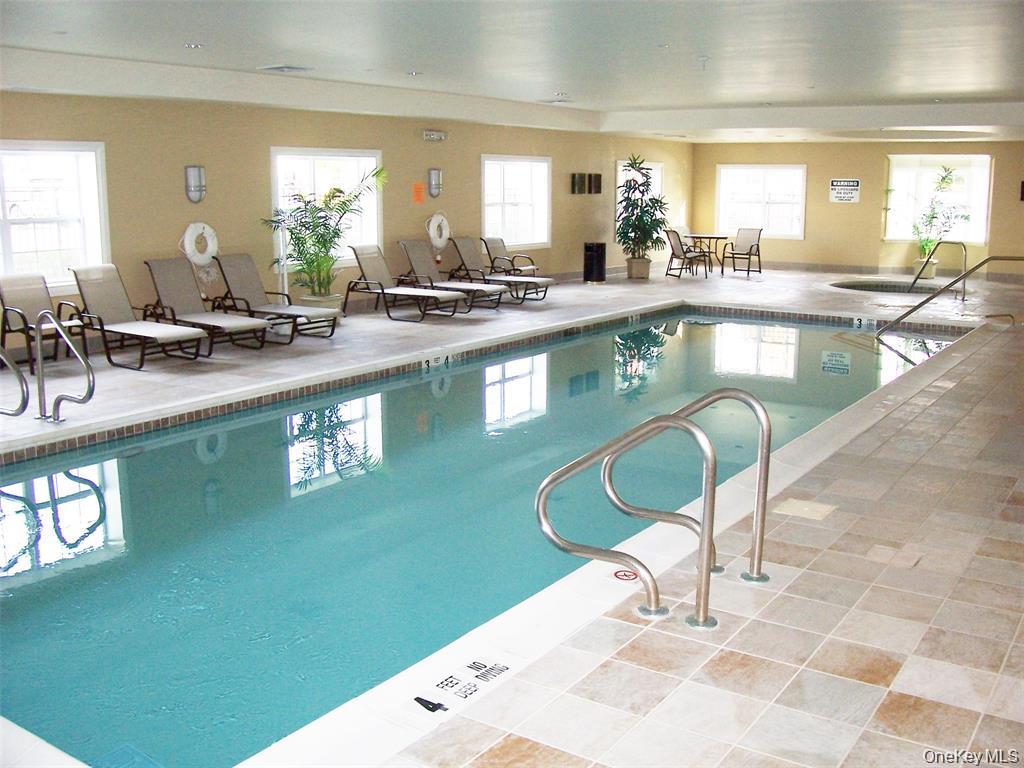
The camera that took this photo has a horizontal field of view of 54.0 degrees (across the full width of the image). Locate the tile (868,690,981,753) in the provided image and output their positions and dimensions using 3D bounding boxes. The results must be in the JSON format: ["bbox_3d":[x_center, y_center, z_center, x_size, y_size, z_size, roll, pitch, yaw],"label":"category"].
[{"bbox_3d":[1.291,1.062,3.150,0.300,0.010,0.300,7,13,34],"label":"tile"}]

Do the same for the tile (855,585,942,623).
[{"bbox_3d":[1.602,0.913,4.154,0.300,0.010,0.300,7,13,34],"label":"tile"}]

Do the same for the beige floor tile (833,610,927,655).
[{"bbox_3d":[1.405,0.947,3.835,0.304,0.012,0.304,8,13,34],"label":"beige floor tile"}]

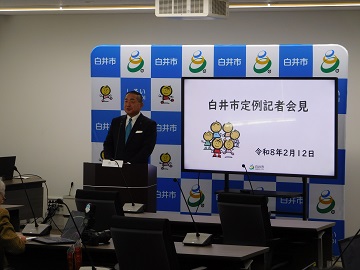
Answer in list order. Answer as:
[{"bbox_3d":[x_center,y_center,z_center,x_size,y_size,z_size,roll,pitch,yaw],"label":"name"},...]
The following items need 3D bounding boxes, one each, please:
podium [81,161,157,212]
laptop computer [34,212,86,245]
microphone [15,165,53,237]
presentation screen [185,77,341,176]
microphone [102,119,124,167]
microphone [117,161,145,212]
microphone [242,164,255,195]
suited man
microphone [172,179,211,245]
[{"bbox_3d":[-0.587,0.780,11.326,0.620,1.020,0.500,1,2,18],"label":"podium"},{"bbox_3d":[-0.761,0.601,7.597,0.275,0.190,0.280,-1,2,-34],"label":"laptop computer"},{"bbox_3d":[-1.023,0.448,7.868,0.190,0.460,0.350,1,2,22],"label":"microphone"},{"bbox_3d":[0.793,-0.085,11.678,1.700,0.980,0.080,2,2,27],"label":"presentation screen"},{"bbox_3d":[-0.590,0.083,11.214,0.180,0.450,0.200,1,2,22],"label":"microphone"},{"bbox_3d":[-0.442,0.419,9.413,0.190,0.430,0.340,1,2,22],"label":"microphone"},{"bbox_3d":[0.574,0.436,8.980,0.180,0.450,0.360,1,2,22],"label":"microphone"},{"bbox_3d":[-0.508,0.413,11.864,0.540,1.720,0.340,1,2,20],"label":"suited man"},{"bbox_3d":[0.065,0.488,7.373,0.190,0.440,0.400,1,2,22],"label":"microphone"}]

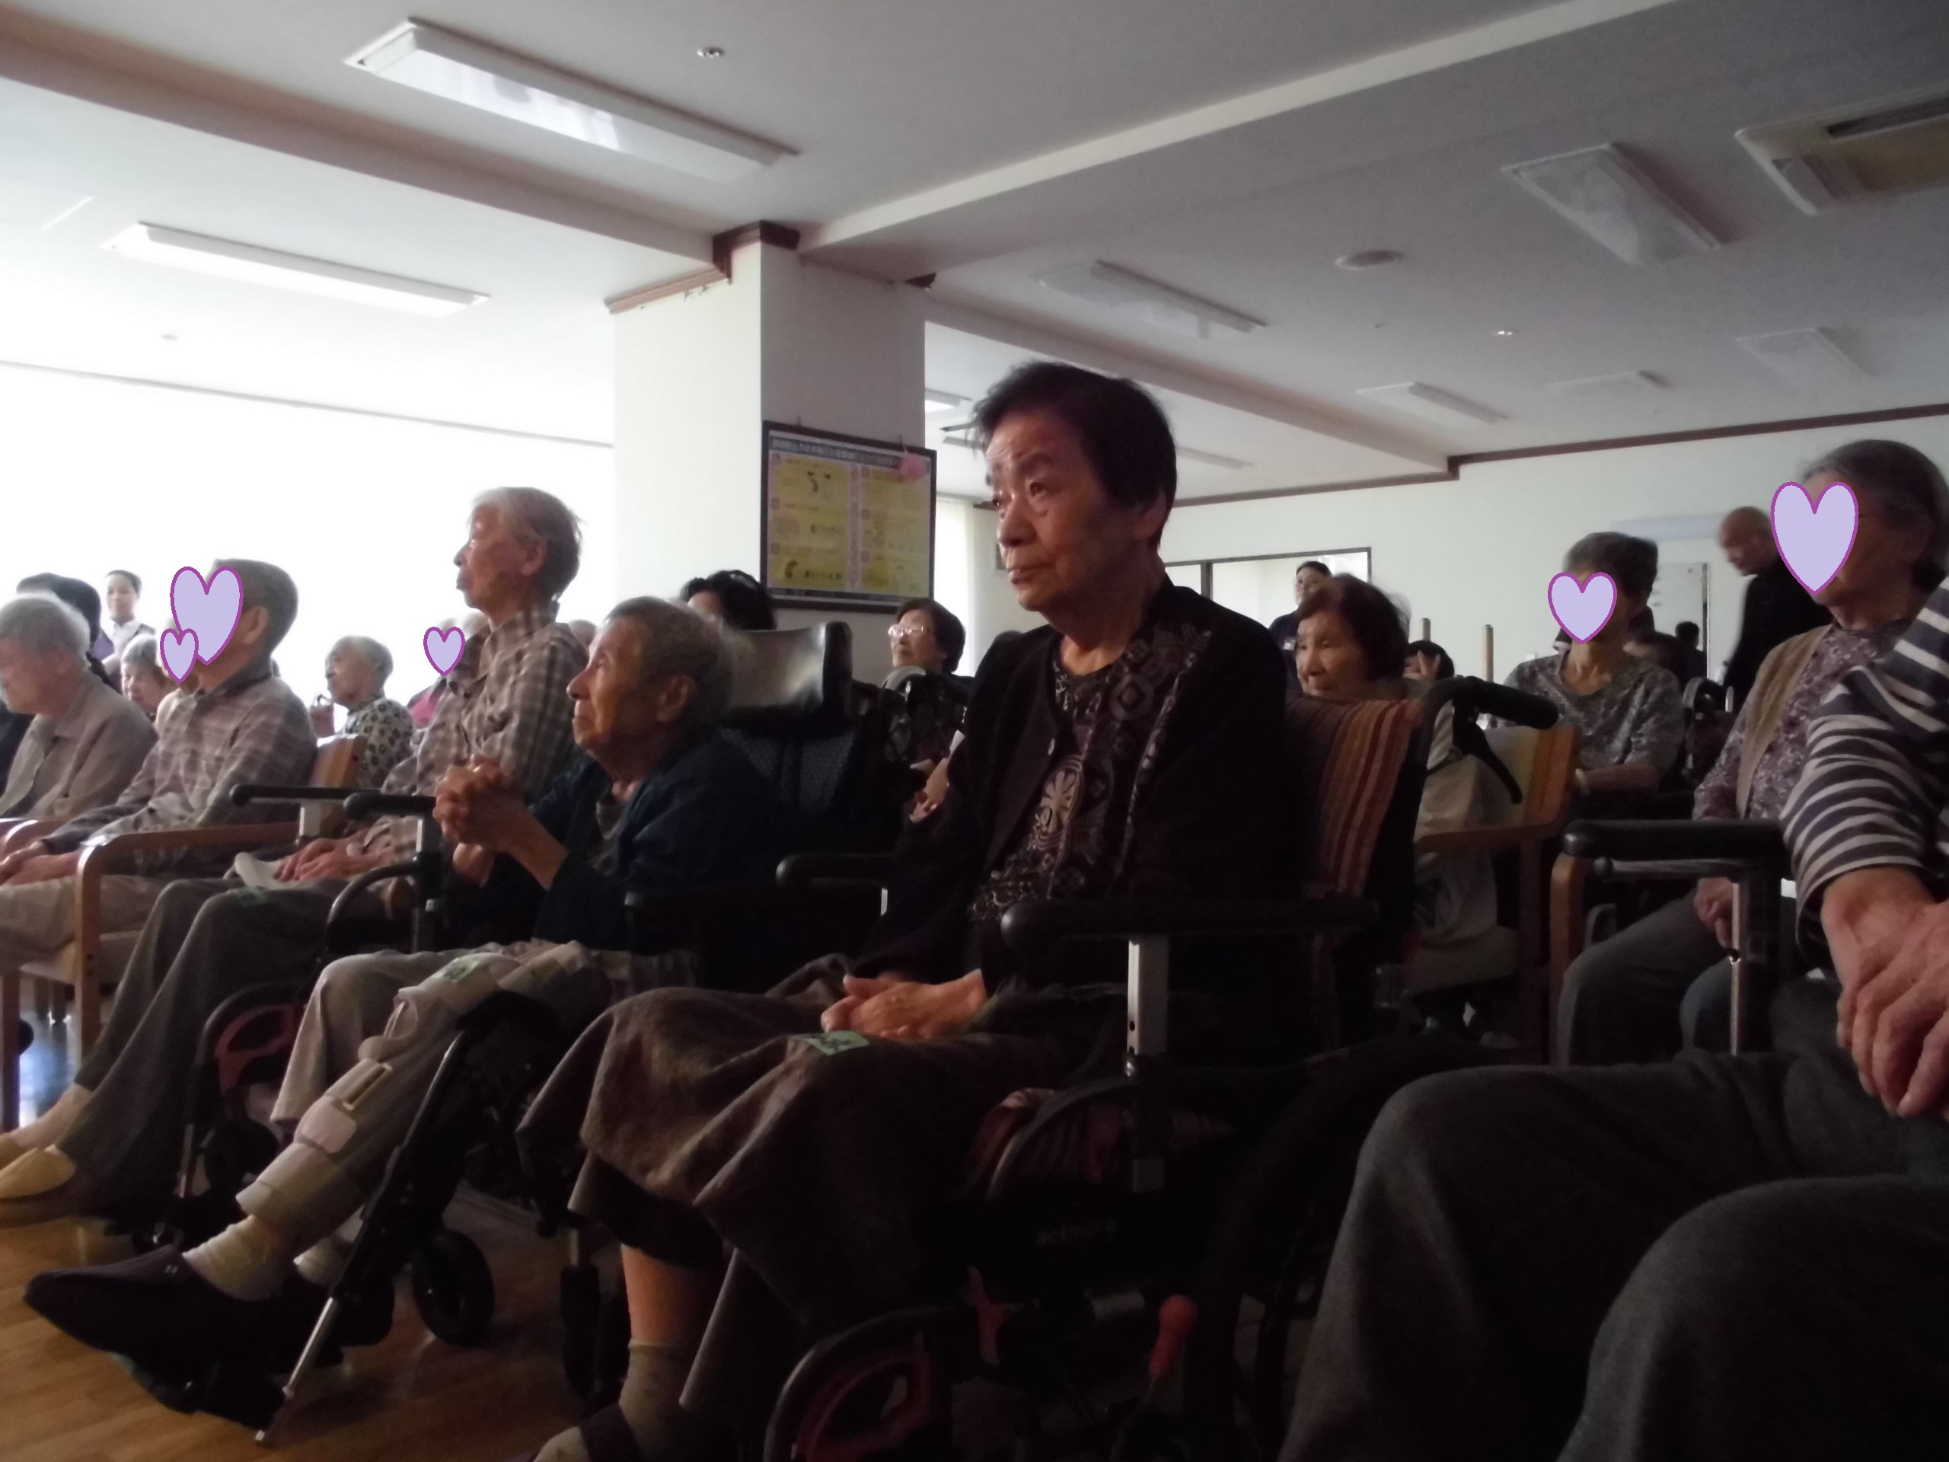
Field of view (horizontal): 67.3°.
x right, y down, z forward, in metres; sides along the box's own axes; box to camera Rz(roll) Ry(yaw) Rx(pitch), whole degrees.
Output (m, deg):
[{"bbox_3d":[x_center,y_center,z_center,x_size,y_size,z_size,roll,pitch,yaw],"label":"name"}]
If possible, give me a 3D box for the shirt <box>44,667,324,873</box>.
[{"bbox_3d":[-1.456,0.083,2.700,0.420,0.420,0.440,-2,3,-43],"label":"shirt"}]

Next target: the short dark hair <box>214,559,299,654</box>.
[{"bbox_3d":[-1.327,-0.232,2.700,0.180,0.172,0.160,-2,2,-38],"label":"short dark hair"}]

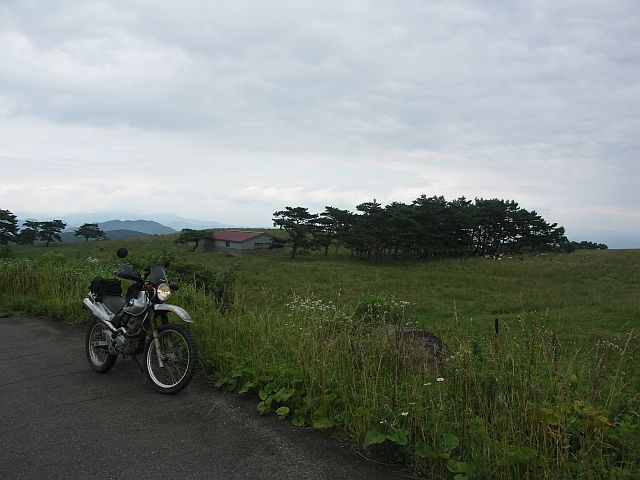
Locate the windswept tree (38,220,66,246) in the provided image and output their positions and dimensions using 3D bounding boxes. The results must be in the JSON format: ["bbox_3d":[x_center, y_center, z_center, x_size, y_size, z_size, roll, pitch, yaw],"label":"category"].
[{"bbox_3d":[-63.038,-1.532,122.000,6.600,6.130,6.000,1,1,0],"label":"windswept tree"}]

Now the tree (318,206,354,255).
[{"bbox_3d":[3.155,-1.817,99.000,7.080,9.180,6.500,1,1,0],"label":"tree"}]

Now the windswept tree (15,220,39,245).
[{"bbox_3d":[-70.866,-1.811,125.000,6.040,5.790,5.500,1,1,0],"label":"windswept tree"}]

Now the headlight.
[{"bbox_3d":[-1.607,0.534,5.340,0.110,0.185,0.180,2,-6,34],"label":"headlight"}]

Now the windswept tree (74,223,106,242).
[{"bbox_3d":[-57.630,-1.883,130.000,8.040,5.020,7.000,1,1,0],"label":"windswept tree"}]

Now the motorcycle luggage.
[{"bbox_3d":[-2.498,0.553,6.030,0.320,0.210,0.260,1,-6,39],"label":"motorcycle luggage"}]

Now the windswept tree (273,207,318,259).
[{"bbox_3d":[-4.401,-1.347,93.000,8.260,9.340,7.500,1,1,0],"label":"windswept tree"}]

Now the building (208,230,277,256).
[{"bbox_3d":[-15.516,0.710,105.000,8.500,5.100,13.000,0,1,-37],"label":"building"}]

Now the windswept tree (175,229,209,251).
[{"bbox_3d":[-26.598,-0.104,108.000,7.510,4.590,6.500,1,1,0],"label":"windswept tree"}]

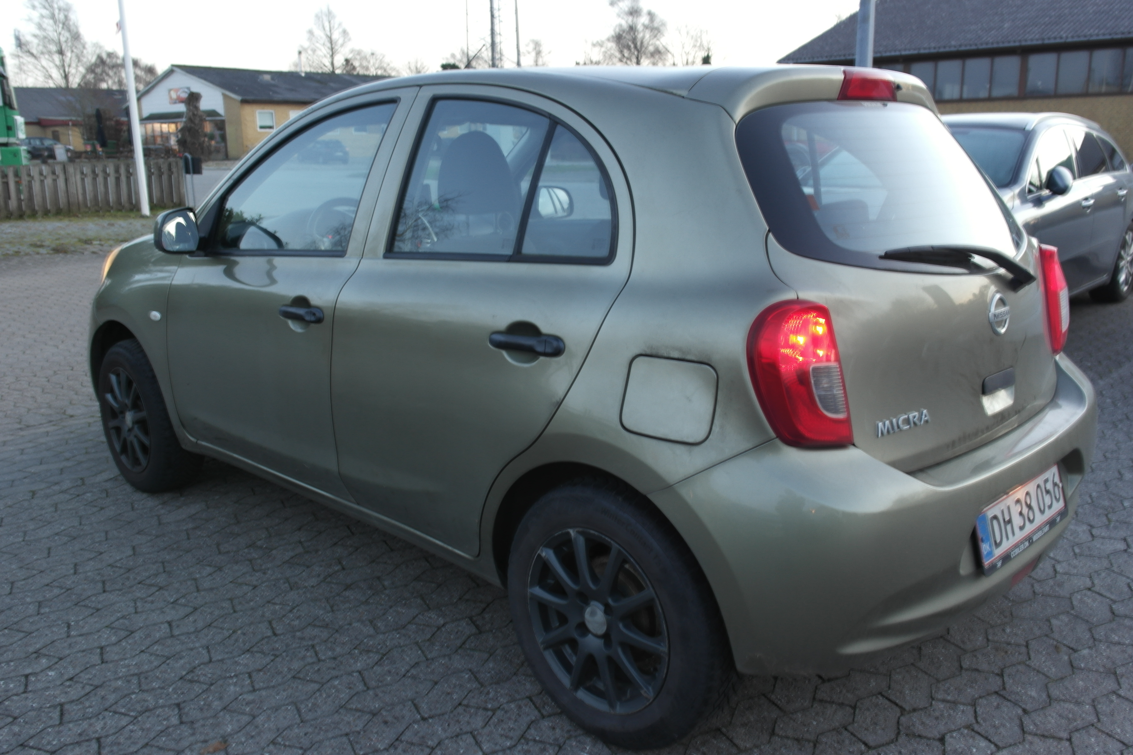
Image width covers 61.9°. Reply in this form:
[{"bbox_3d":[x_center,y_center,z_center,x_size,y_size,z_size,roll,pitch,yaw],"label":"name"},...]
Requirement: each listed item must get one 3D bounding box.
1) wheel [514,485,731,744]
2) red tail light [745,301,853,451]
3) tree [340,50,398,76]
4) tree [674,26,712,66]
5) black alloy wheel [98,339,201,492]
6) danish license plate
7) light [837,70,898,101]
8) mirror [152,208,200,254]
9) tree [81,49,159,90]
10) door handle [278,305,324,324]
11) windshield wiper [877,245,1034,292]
[{"bbox_3d":[0.115,0.522,2.117,0.592,0.592,0.175,12,18,43],"label":"wheel"},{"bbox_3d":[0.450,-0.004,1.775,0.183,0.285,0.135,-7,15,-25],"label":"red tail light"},{"bbox_3d":[-17.144,-24.111,82.000,4.596,8.845,4.596,-3,14,-11],"label":"tree"},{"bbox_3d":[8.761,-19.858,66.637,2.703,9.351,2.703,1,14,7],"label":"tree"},{"bbox_3d":[-1.659,0.155,3.768,0.590,0.590,0.175,12,18,43],"label":"black alloy wheel"},{"bbox_3d":[1.057,0.312,2.178,0.512,0.128,0.020,-14,4,-44],"label":"danish license plate"},{"bbox_3d":[0.720,-0.697,2.268,0.055,0.067,0.295,12,18,43],"label":"light"},{"bbox_3d":[-1.203,-0.452,2.906,0.105,0.145,0.160,10,17,37],"label":"mirror"},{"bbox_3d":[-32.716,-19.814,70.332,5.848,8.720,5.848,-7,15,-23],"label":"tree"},{"bbox_3d":[-0.762,-0.183,2.710,0.225,0.046,0.047,12,18,43],"label":"door handle"},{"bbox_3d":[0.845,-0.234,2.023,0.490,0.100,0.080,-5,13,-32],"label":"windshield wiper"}]

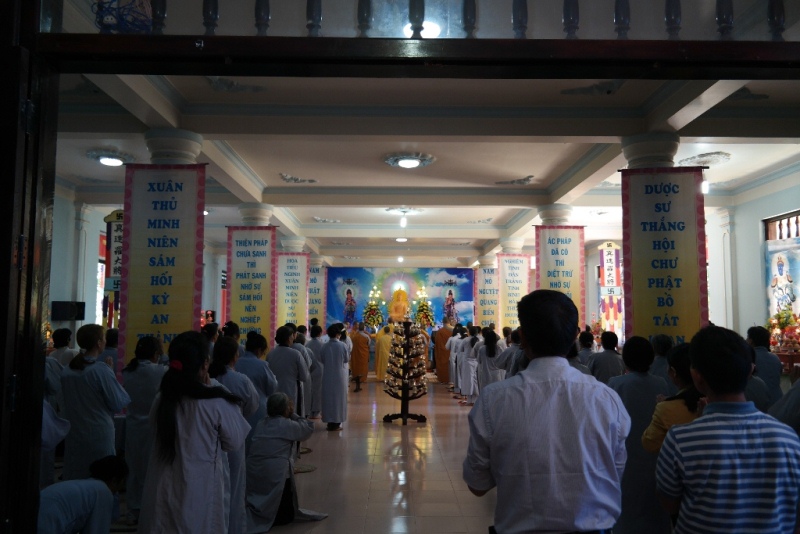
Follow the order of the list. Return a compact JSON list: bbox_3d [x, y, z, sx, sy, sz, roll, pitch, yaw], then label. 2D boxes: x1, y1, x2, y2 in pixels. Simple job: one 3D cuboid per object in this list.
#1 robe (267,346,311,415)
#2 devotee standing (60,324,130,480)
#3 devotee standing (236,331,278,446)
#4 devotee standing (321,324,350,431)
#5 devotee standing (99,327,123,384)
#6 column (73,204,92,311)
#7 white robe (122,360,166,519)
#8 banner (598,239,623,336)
[{"bbox_3d":[-1.325,1.525,7.072,0.440,1.240,0.360,-1,-6,11],"label":"robe"},{"bbox_3d":[-2.515,1.266,4.982,0.500,1.550,0.380,-1,-5,11],"label":"devotee standing"},{"bbox_3d":[-1.445,1.398,6.128,0.420,1.550,0.360,-1,-6,11],"label":"devotee standing"},{"bbox_3d":[-0.948,1.644,8.822,0.440,1.580,0.370,-1,-6,9],"label":"devotee standing"},{"bbox_3d":[-3.295,1.459,6.865,0.460,1.490,0.380,0,-5,7],"label":"devotee standing"},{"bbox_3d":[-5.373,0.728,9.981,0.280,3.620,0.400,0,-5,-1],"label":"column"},{"bbox_3d":[-1.951,1.347,4.620,0.380,1.260,0.300,-1,-6,13],"label":"white robe"},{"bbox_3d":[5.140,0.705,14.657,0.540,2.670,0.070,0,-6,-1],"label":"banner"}]

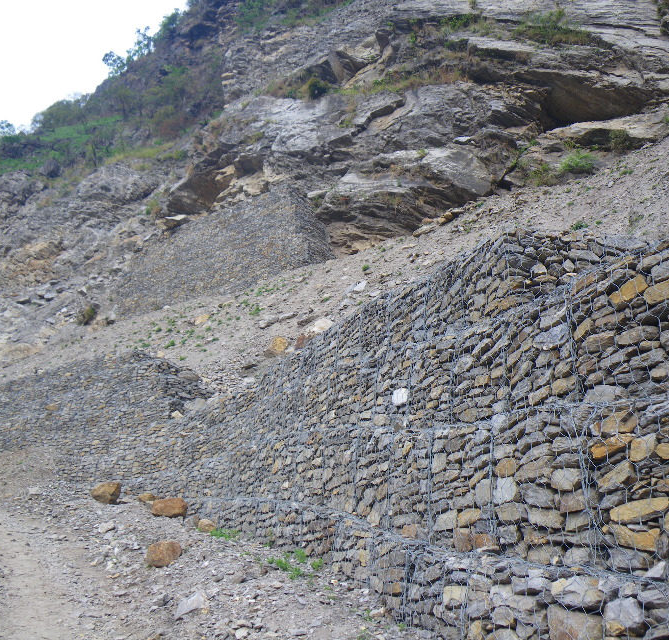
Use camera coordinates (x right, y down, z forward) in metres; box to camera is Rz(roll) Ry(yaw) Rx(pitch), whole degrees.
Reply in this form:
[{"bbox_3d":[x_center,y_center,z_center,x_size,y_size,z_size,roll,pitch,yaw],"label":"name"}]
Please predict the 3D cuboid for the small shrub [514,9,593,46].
[{"bbox_3d":[12.059,-16.106,38.000,4.200,2.000,2.400,-4,-12,19],"label":"small shrub"}]

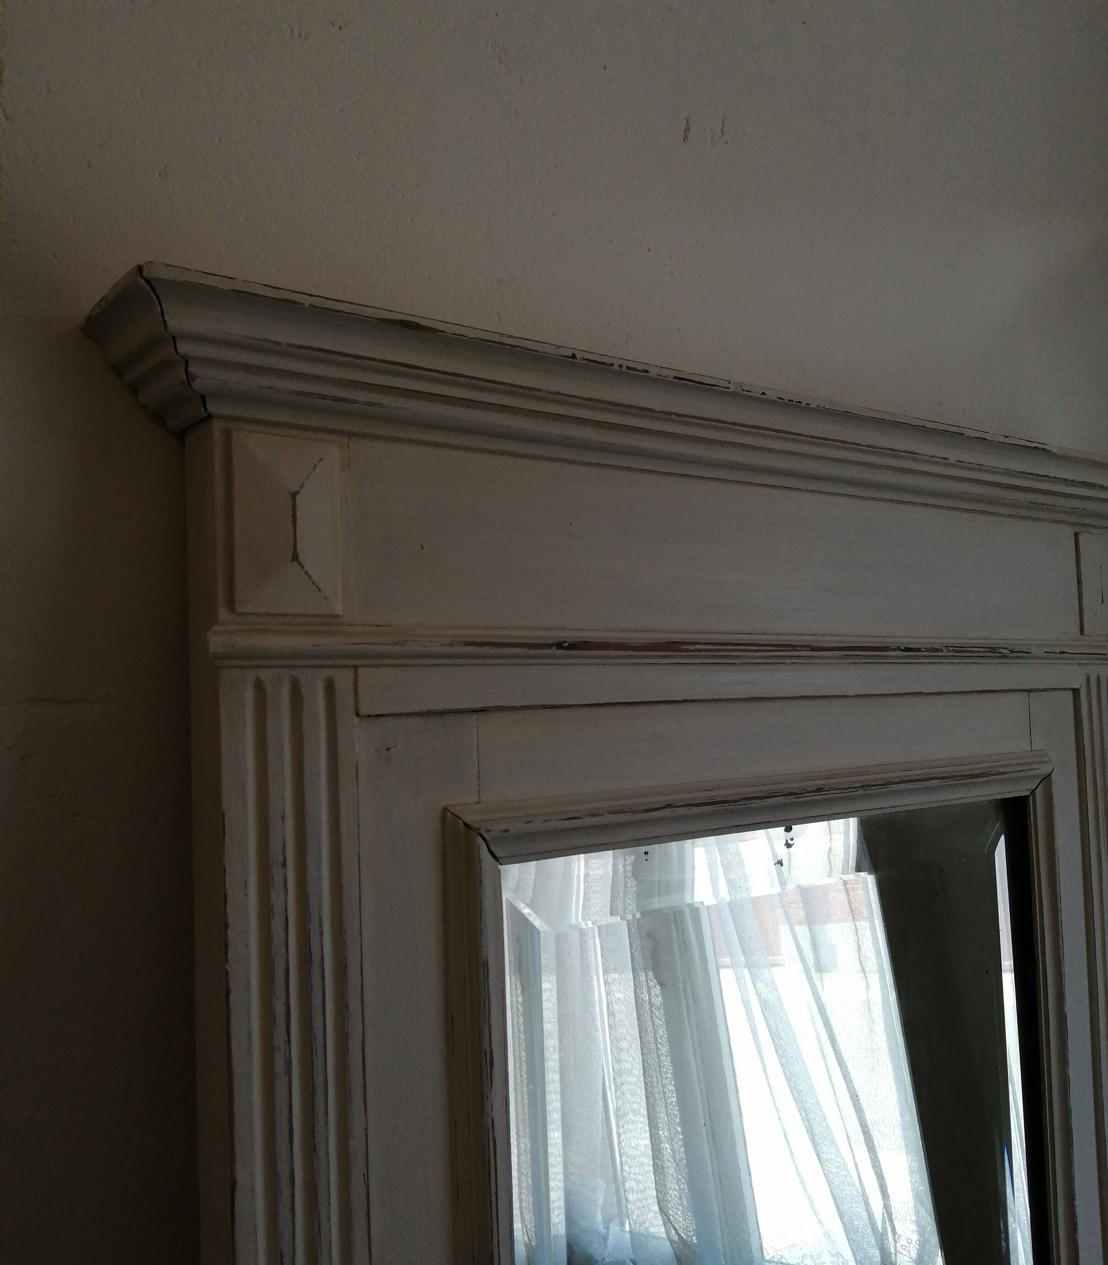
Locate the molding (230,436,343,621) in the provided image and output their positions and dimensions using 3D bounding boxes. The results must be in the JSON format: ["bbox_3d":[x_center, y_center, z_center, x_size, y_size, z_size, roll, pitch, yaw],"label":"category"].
[{"bbox_3d":[-0.152,-0.062,0.638,0.065,0.103,0.015,1,-4,-36],"label":"molding"}]

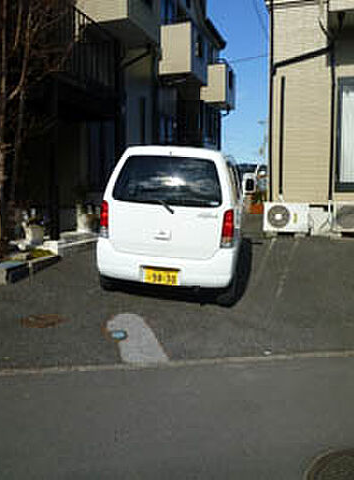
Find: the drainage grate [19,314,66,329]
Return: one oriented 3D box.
[{"bbox_3d":[-1.217,0.755,4.051,0.420,0.030,0.340,4,11,9],"label":"drainage grate"}]

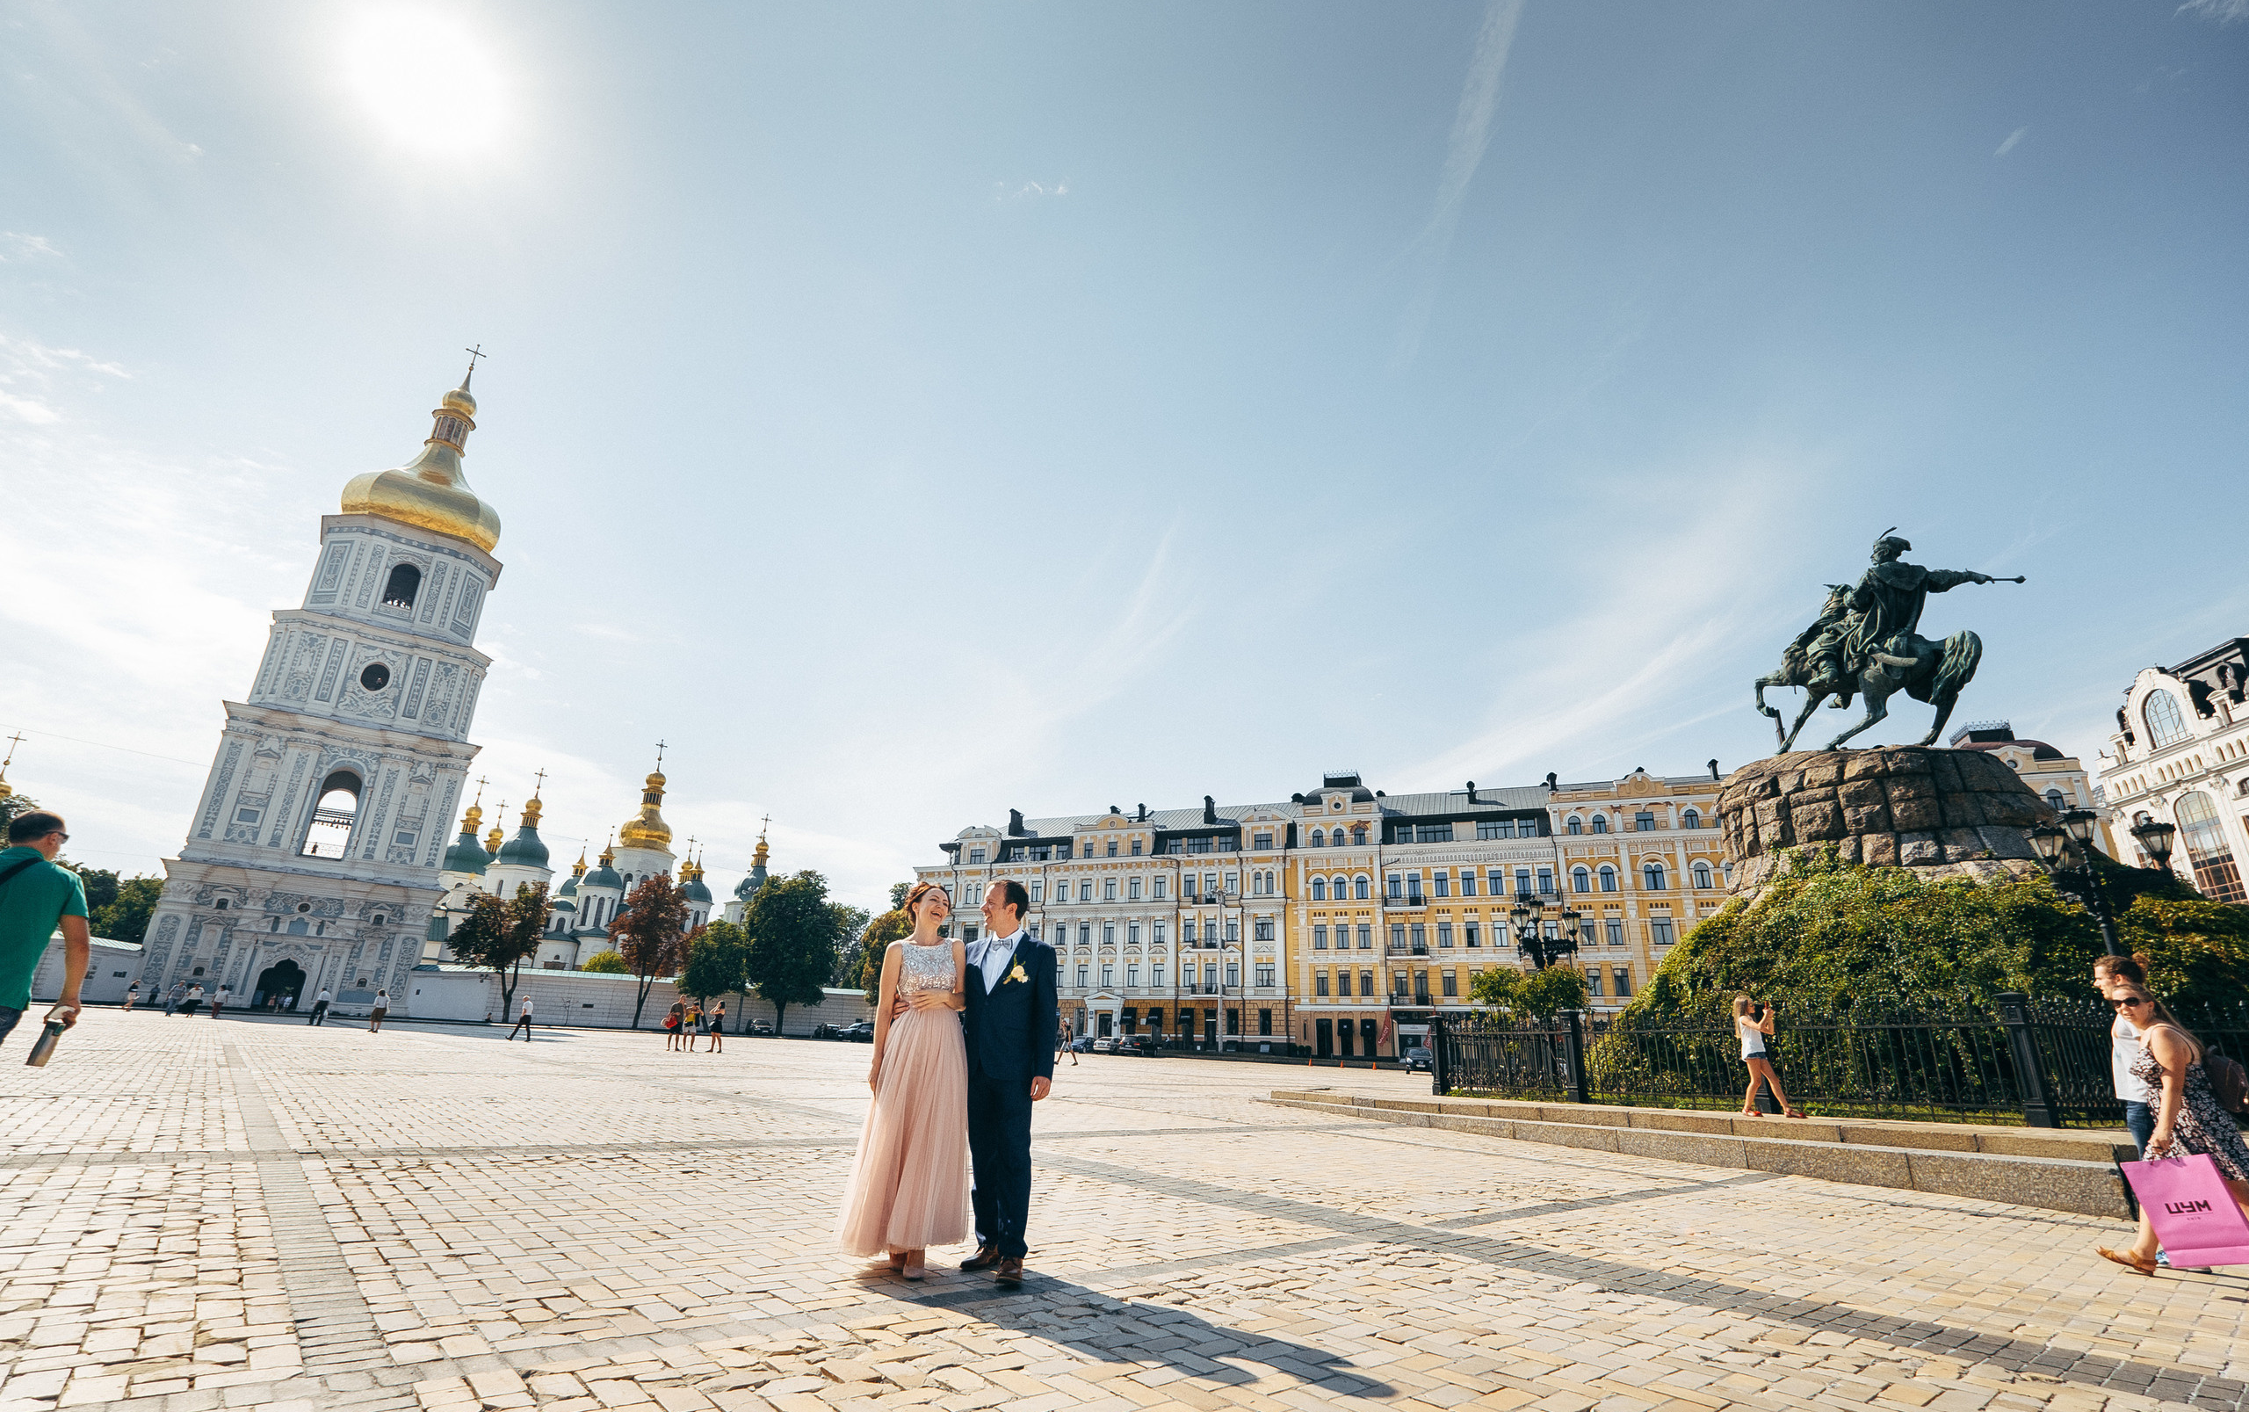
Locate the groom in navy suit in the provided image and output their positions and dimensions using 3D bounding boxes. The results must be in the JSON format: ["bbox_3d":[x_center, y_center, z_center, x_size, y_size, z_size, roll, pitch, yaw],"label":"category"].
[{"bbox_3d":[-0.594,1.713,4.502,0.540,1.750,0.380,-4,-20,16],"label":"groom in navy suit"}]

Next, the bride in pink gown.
[{"bbox_3d":[-1.039,1.697,4.417,0.630,1.700,0.560,6,-19,-11],"label":"bride in pink gown"}]

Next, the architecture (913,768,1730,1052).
[{"bbox_3d":[16.726,22.880,98.677,86.000,26.000,16.000,-6,-20,23],"label":"architecture"}]

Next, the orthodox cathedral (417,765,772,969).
[{"bbox_3d":[-95.055,31.732,180.646,40.000,48.000,52.000,-13,-24,37],"label":"orthodox cathedral"}]

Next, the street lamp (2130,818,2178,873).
[{"bbox_3d":[13.028,1.745,11.831,0.420,0.640,0.420,18,-25,-39],"label":"street lamp"}]

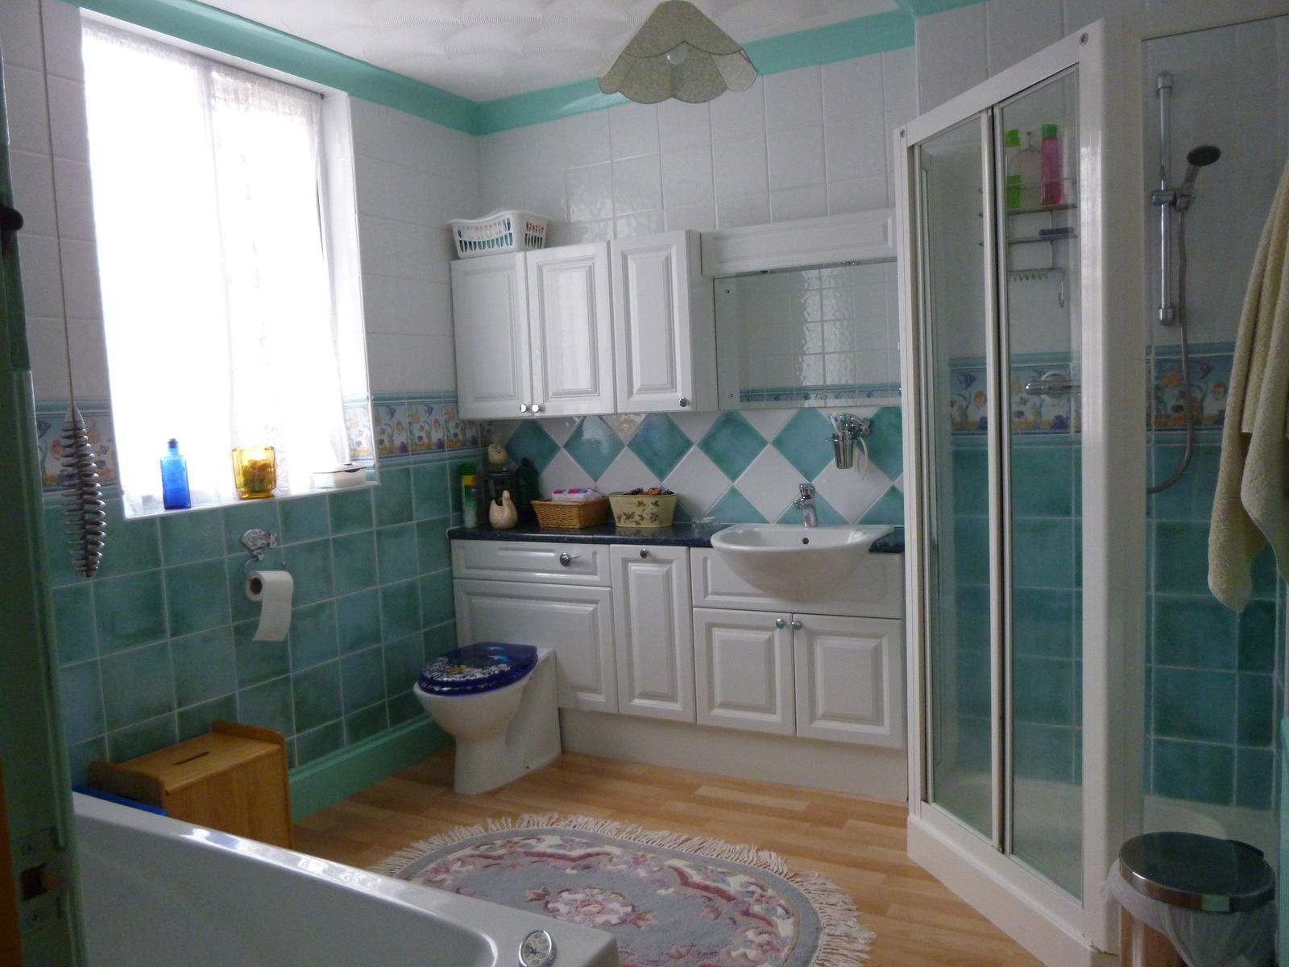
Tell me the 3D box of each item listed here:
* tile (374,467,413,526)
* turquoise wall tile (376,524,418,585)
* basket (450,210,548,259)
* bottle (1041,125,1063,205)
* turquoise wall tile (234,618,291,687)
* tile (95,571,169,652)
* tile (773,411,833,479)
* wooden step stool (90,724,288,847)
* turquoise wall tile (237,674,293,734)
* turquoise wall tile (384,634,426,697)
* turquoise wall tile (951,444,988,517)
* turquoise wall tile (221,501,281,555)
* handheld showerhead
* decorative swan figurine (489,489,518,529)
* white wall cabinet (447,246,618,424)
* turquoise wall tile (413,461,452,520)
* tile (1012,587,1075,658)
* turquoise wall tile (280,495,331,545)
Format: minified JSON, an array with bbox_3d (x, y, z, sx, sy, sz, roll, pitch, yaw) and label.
[{"bbox_3d":[-0.917,0.054,3.401,0.010,0.200,0.200,0,5,28],"label":"tile"},{"bbox_3d":[-0.908,0.259,3.417,0.010,0.200,0.200,0,5,28],"label":"turquoise wall tile"},{"bbox_3d":[-0.556,-0.936,3.585,0.323,0.158,0.222,0,5,28],"label":"basket"},{"bbox_3d":[1.096,-0.850,2.498,0.057,0.215,0.043,0,5,28],"label":"bottle"},{"bbox_3d":[-1.139,0.498,2.777,0.010,0.200,0.200,0,5,27],"label":"turquoise wall tile"},{"bbox_3d":[-1.362,0.339,2.470,0.010,0.198,0.198,0,5,28],"label":"tile"},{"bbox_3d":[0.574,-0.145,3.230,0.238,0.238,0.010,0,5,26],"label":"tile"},{"bbox_3d":[-1.176,0.898,2.441,0.297,0.410,0.358,0,5,28],"label":"wooden step stool"},{"bbox_3d":[-1.131,0.698,2.792,0.010,0.200,0.200,0,5,27],"label":"turquoise wall tile"},{"bbox_3d":[-0.891,0.668,3.448,0.010,0.200,0.200,0,5,28],"label":"turquoise wall tile"},{"bbox_3d":[0.971,-0.001,2.723,0.125,0.198,0.010,0,5,28],"label":"turquoise wall tile"},{"bbox_3d":[-1.170,0.132,2.783,0.010,0.140,0.197,0,5,29],"label":"turquoise wall tile"},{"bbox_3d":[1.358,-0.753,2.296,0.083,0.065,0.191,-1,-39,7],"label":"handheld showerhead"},{"bbox_3d":[-0.531,0.091,3.476,0.112,0.150,0.098,1,5,36],"label":"decorative swan figurine"},{"bbox_3d":[-0.371,-0.552,3.500,0.700,0.601,0.209,0,5,29],"label":"white wall cabinet"},{"bbox_3d":[-0.821,0.036,3.582,0.010,0.200,0.200,0,5,28],"label":"turquoise wall tile"},{"bbox_3d":[1.148,0.404,2.720,0.196,0.198,0.010,0,5,28],"label":"tile"},{"bbox_3d":[-1.076,0.115,2.956,0.010,0.140,0.197,0,5,29],"label":"turquoise wall tile"}]

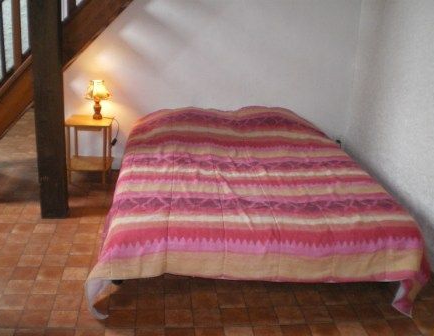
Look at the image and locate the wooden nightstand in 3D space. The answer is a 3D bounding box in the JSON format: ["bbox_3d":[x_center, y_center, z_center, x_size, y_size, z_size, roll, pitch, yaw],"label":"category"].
[{"bbox_3d":[-1.101,-0.150,4.304,0.382,0.539,0.317,1,19,-7],"label":"wooden nightstand"}]

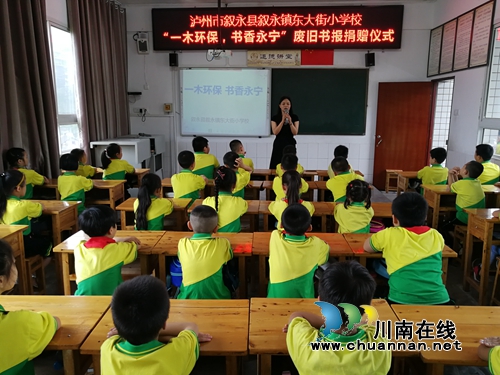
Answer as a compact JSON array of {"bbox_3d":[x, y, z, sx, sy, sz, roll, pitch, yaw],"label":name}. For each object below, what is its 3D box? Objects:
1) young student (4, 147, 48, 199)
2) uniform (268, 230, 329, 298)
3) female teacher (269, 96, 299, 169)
[{"bbox_3d":[-2.384,0.105,4.384,0.380,1.124,0.560,2,11,9],"label":"young student"},{"bbox_3d":[0.274,0.431,2.172,0.350,0.420,0.290,0,11,1],"label":"uniform"},{"bbox_3d":[0.505,-0.508,5.906,0.440,1.680,0.360,1,11,4],"label":"female teacher"}]

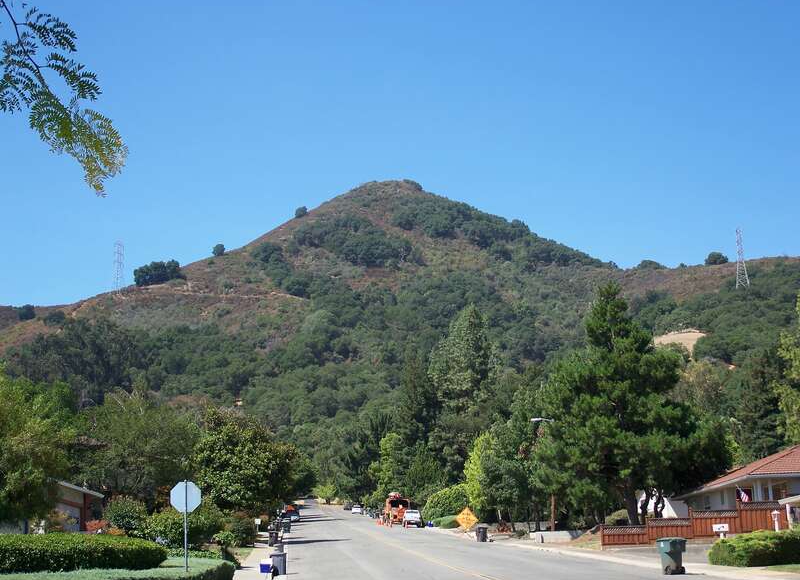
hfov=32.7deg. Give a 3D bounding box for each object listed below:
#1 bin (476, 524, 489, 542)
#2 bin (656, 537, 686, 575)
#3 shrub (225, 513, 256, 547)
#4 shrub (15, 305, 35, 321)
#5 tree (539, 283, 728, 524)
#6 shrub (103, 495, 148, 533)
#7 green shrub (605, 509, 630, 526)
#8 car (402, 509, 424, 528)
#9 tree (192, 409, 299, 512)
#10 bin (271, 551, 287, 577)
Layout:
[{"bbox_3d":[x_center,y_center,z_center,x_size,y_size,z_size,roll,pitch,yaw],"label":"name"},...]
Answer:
[{"bbox_3d":[4.883,14.376,80.500,0.760,1.060,0.640,0,-10,-3],"label":"bin"},{"bbox_3d":[8.073,7.901,40.500,0.680,1.110,0.840,4,-11,-22],"label":"bin"},{"bbox_3d":[-10.411,15.633,89.000,2.100,2.200,2.100,0,-10,-4],"label":"shrub"},{"bbox_3d":[-247.855,14.851,900.000,13.000,10.500,13.000,0,-10,0],"label":"shrub"},{"bbox_3d":[11.988,5.930,70.000,9.600,12.700,9.200,0,-10,-4],"label":"tree"},{"bbox_3d":[-12.035,10.187,60.000,2.000,2.300,2.000,0,-10,-4],"label":"shrub"},{"bbox_3d":[11.698,12.287,73.000,1.700,1.300,1.600,0,-10,-4],"label":"green shrub"},{"bbox_3d":[1.346,23.127,138.000,1.870,1.760,4.600,0,-10,-4],"label":"car"},{"bbox_3d":[-10.695,12.855,95.000,7.300,9.300,7.000,0,-10,-4],"label":"tree"},{"bbox_3d":[-5.516,12.459,62.000,0.780,1.080,0.640,-1,-10,5],"label":"bin"}]

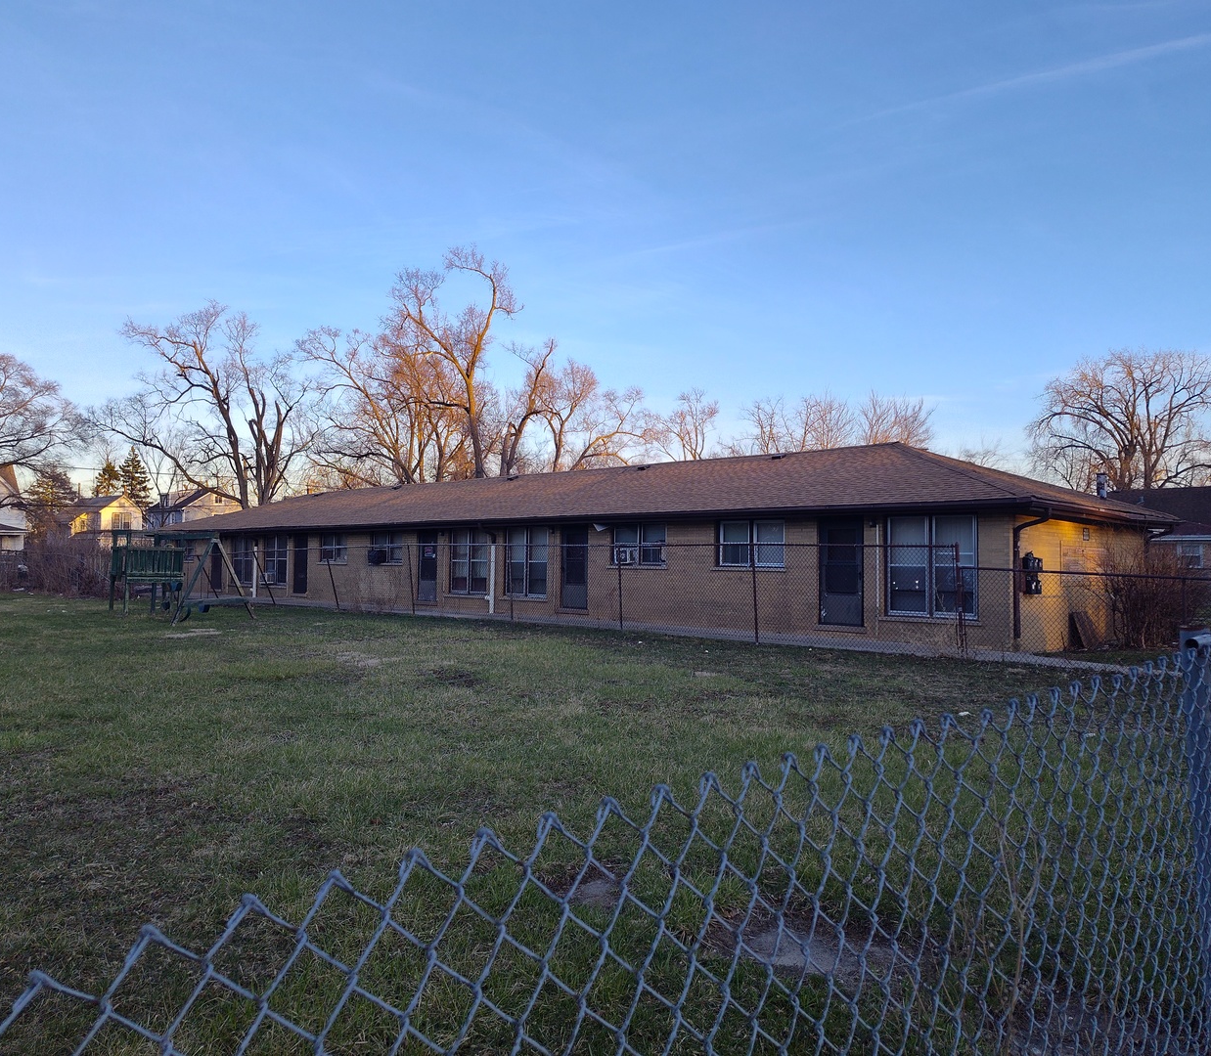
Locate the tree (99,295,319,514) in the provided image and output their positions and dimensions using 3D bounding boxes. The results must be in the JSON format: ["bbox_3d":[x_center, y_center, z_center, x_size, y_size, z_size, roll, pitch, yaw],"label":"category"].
[{"bbox_3d":[-24.737,-5.354,58.189,13.639,17.429,13.639,2,-2,-23],"label":"tree"}]

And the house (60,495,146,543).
[{"bbox_3d":[-48.248,0.551,88.204,8.800,7.380,6.200,-1,-3,44],"label":"house"}]

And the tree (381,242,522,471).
[{"bbox_3d":[-8.490,-5.997,51.280,7.496,18.611,7.496,1,-2,-9],"label":"tree"}]

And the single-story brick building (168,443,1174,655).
[{"bbox_3d":[-3.083,0.420,31.679,37.100,4.370,9.380,-1,-3,44],"label":"single-story brick building"}]

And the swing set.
[{"bbox_3d":[-10.405,1.097,22.488,5.200,2.080,1.950,-1,-3,44],"label":"swing set"}]

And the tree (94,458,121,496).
[{"bbox_3d":[-59.656,-1.658,112.115,4.300,13.391,4.300,2,-3,-28],"label":"tree"}]

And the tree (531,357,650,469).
[{"bbox_3d":[-0.806,-3.170,55.204,7.049,13.486,7.049,1,-2,-1],"label":"tree"}]

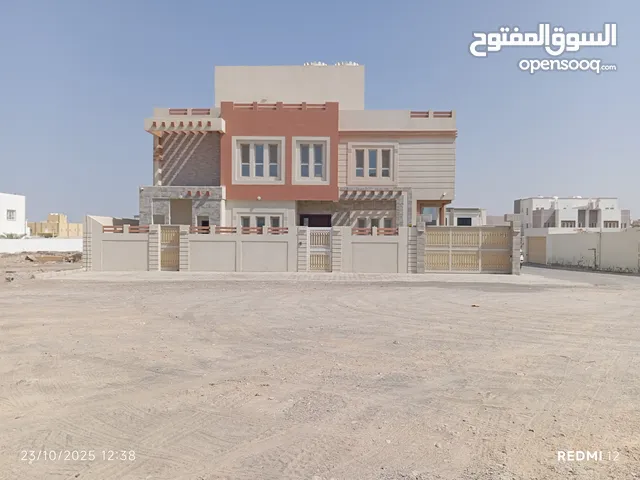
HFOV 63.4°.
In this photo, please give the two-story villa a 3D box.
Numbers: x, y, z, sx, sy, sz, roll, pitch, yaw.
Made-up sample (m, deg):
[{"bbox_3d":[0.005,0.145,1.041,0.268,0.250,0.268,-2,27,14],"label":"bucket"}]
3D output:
[{"bbox_3d":[-0.950,-4.400,34.800,17.800,12.000,12.800,0,-1,1],"label":"two-story villa"}]

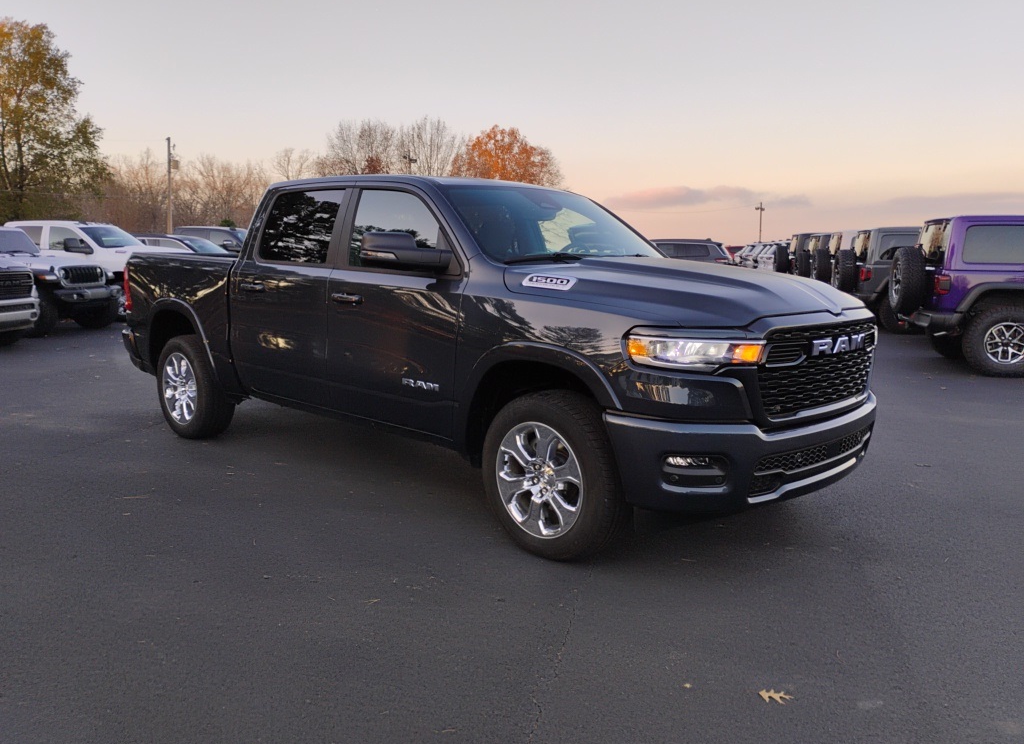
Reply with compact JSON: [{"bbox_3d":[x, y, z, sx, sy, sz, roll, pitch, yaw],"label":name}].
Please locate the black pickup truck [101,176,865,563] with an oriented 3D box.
[{"bbox_3d":[-0.603,-0.377,5.763,5.920,1.970,2.120,8,11,43],"label":"black pickup truck"}]

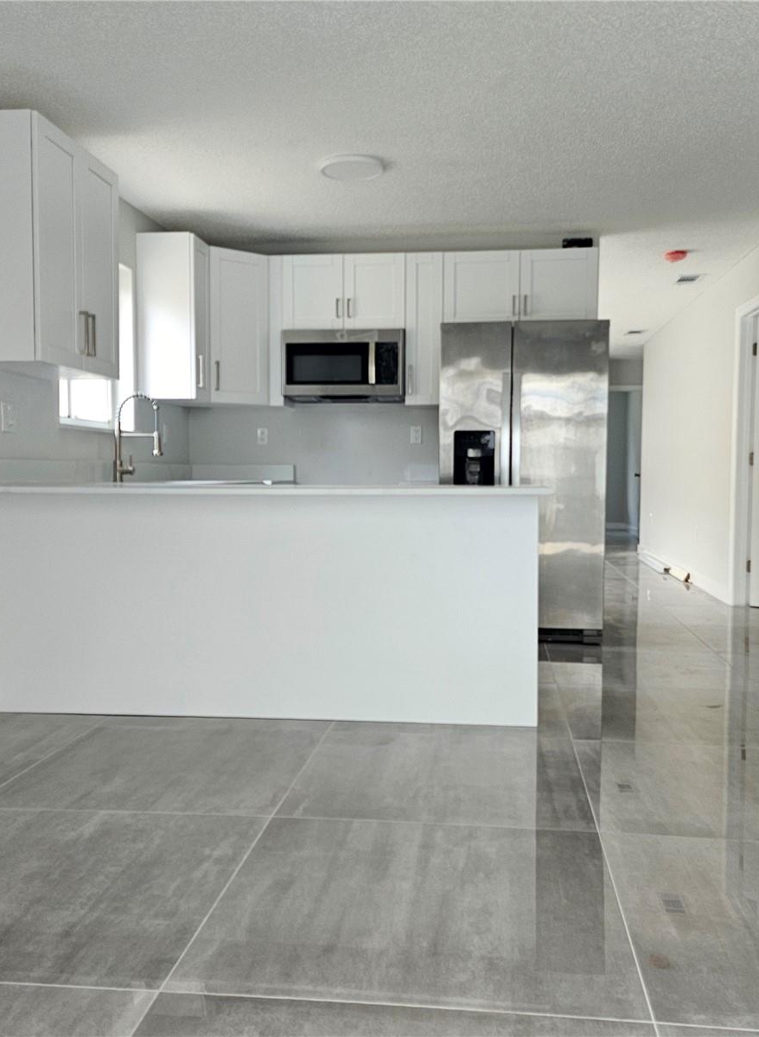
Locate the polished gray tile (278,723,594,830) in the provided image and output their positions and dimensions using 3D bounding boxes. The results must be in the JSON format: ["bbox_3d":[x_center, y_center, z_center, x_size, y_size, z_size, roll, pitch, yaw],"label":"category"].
[{"bbox_3d":[0.199,0.820,3.079,0.893,0.012,0.915,0,3,7],"label":"polished gray tile"}]

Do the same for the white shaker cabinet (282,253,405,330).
[{"bbox_3d":[-0.201,-1.404,6.068,0.766,0.461,0.330,0,3,7],"label":"white shaker cabinet"}]

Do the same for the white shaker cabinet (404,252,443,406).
[{"bbox_3d":[0.292,-1.167,6.021,0.228,0.922,0.330,0,3,7],"label":"white shaker cabinet"}]

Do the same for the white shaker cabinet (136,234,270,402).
[{"bbox_3d":[-1.008,-1.158,5.855,0.617,0.922,0.929,0,3,7],"label":"white shaker cabinet"}]

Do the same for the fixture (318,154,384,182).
[{"bbox_3d":[-0.129,-1.690,4.628,0.300,0.030,0.300,0,3,7],"label":"fixture"}]

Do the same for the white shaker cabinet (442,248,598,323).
[{"bbox_3d":[0.861,-1.394,5.922,0.921,0.453,0.322,0,3,7],"label":"white shaker cabinet"}]

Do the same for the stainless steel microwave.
[{"bbox_3d":[-0.202,-0.950,6.032,0.757,0.425,0.403,0,3,7],"label":"stainless steel microwave"}]

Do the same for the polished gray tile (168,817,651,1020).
[{"bbox_3d":[0.092,0.867,2.182,0.897,0.012,0.898,0,3,7],"label":"polished gray tile"}]

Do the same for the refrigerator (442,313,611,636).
[{"bbox_3d":[0.829,-0.205,5.675,0.905,1.767,0.870,0,3,7],"label":"refrigerator"}]

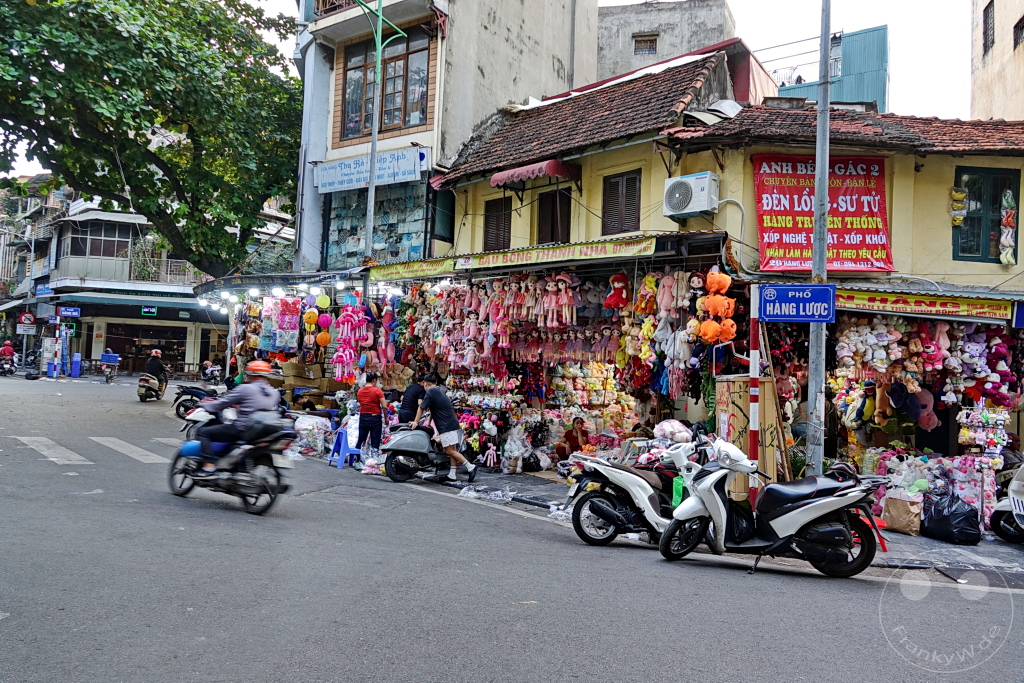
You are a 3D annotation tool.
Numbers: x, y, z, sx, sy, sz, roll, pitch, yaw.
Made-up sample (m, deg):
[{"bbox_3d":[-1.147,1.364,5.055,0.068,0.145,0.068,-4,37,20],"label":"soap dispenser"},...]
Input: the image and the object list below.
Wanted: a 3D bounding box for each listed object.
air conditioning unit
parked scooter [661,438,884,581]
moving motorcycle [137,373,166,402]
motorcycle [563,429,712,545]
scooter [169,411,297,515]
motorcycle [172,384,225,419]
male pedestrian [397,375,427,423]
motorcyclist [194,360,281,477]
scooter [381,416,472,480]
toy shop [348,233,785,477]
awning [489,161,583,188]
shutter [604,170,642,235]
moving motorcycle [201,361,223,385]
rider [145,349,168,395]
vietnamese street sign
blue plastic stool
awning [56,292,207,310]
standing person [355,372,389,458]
[{"bbox_3d":[2.740,-2.258,10.450,0.300,0.560,0.760,3,-2,-44],"label":"air conditioning unit"},{"bbox_3d":[2.247,1.437,5.965,1.920,1.110,0.700,2,-1,13],"label":"parked scooter"},{"bbox_3d":[-10.925,1.318,20.752,0.680,1.070,1.820,2,-2,-5],"label":"moving motorcycle"},{"bbox_3d":[1.399,1.363,6.268,1.830,1.120,0.700,2,-2,12],"label":"motorcycle"},{"bbox_3d":[-3.050,1.256,7.356,1.900,1.060,0.700,1,-2,31],"label":"scooter"},{"bbox_3d":[-7.406,1.329,16.718,1.900,1.080,0.700,2,-1,-12],"label":"motorcycle"},{"bbox_3d":[-1.606,1.228,10.899,0.500,1.420,0.420,2,-1,27],"label":"male pedestrian"},{"bbox_3d":[-2.935,0.829,7.300,0.920,1.270,0.620,1,-2,31],"label":"motorcyclist"},{"bbox_3d":[-1.058,1.395,9.855,0.680,1.080,1.800,1,-2,43],"label":"scooter"},{"bbox_3d":[0.529,0.390,11.324,2.500,3.184,7.671,3,-2,-44],"label":"toy shop"},{"bbox_3d":[0.427,-3.098,12.852,0.720,0.304,1.681,3,-2,-44],"label":"awning"},{"bbox_3d":[1.906,-2.389,11.820,0.070,1.038,0.784,3,-2,-44],"label":"shutter"},{"bbox_3d":[-13.645,1.453,31.000,1.800,1.080,0.700,1,-2,36],"label":"moving motorcycle"},{"bbox_3d":[-10.764,0.910,20.700,0.620,1.370,0.780,2,-2,-5],"label":"rider"},{"bbox_3d":[2.909,-0.389,6.950,0.725,0.378,0.030,2,-1,17],"label":"vietnamese street sign"},{"bbox_3d":[-2.518,1.606,10.200,0.370,0.585,0.400,1,-2,41],"label":"blue plastic stool"},{"bbox_3d":[-16.552,-1.787,30.500,7.200,0.750,1.500,3,-2,-26],"label":"awning"},{"bbox_3d":[-2.170,1.168,10.551,0.520,1.500,0.320,2,-1,14],"label":"standing person"}]

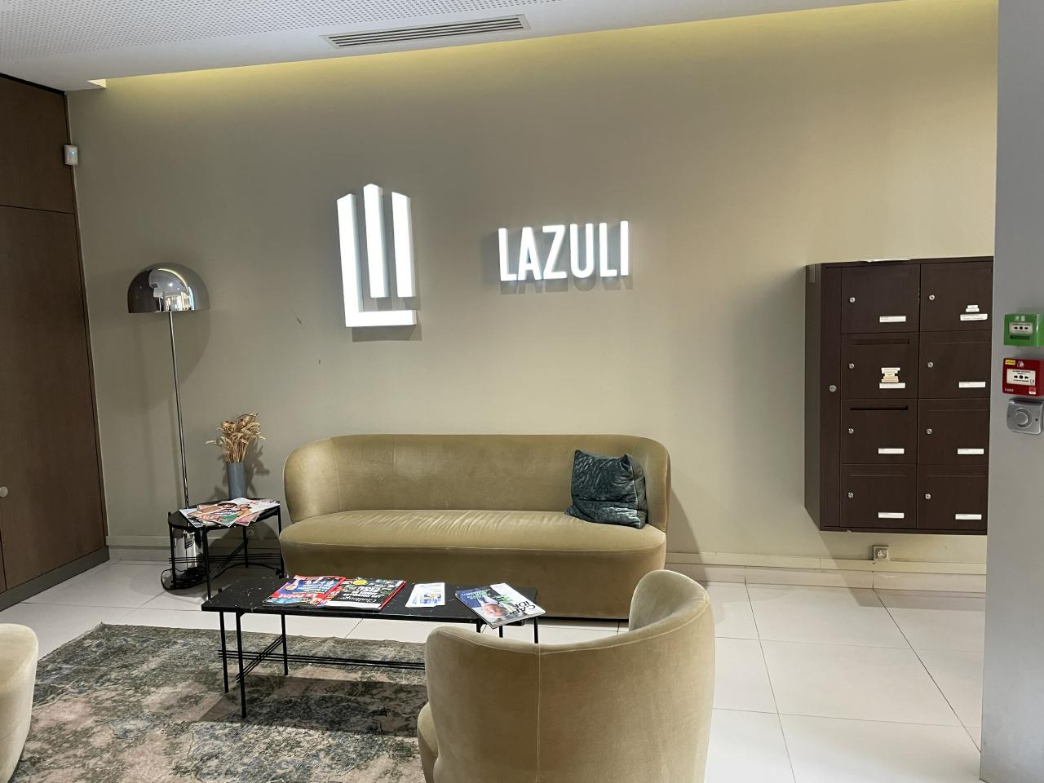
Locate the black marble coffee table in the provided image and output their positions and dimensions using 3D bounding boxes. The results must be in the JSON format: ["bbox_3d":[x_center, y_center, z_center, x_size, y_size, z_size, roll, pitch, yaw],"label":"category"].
[{"bbox_3d":[-0.545,0.935,2.843,1.220,0.405,0.370,-1,6,12],"label":"black marble coffee table"}]

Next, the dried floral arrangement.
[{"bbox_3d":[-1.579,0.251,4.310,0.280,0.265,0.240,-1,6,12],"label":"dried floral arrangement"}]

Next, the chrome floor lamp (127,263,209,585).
[{"bbox_3d":[-1.866,0.171,4.283,0.410,1.730,0.410,-1,6,12],"label":"chrome floor lamp"}]

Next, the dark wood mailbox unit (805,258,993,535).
[{"bbox_3d":[1.713,0.011,3.572,0.740,1.190,0.400,-1,6,12],"label":"dark wood mailbox unit"}]

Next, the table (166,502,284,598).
[{"bbox_3d":[-1.588,0.831,4.210,0.555,0.415,0.555,-1,6,12],"label":"table"}]

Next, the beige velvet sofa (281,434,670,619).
[{"bbox_3d":[-0.239,0.641,3.904,1.930,0.770,0.650,-1,6,12],"label":"beige velvet sofa"}]

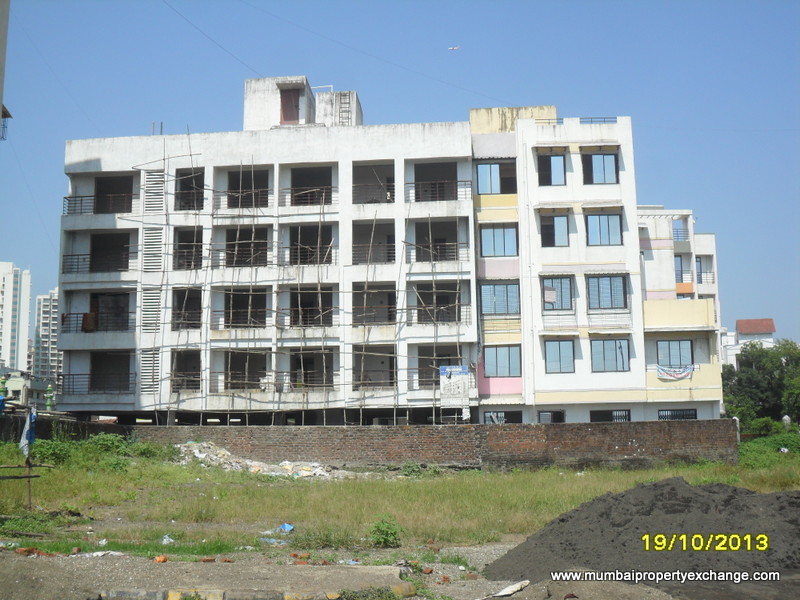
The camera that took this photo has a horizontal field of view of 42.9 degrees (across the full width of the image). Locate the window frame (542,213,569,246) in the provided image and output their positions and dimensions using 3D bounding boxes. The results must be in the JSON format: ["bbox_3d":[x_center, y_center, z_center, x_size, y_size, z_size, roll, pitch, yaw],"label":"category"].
[{"bbox_3d":[7.298,-3.215,47.803,1.281,1.494,0.150,-1,-8,4],"label":"window frame"}]

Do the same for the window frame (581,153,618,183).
[{"bbox_3d":[9.516,-6.170,48.038,1.646,1.465,0.150,-1,-8,4],"label":"window frame"}]

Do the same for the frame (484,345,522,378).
[{"bbox_3d":[4.893,2.896,48.074,1.759,1.538,0.150,-1,-8,4],"label":"frame"}]

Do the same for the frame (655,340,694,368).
[{"bbox_3d":[12.964,2.628,47.823,1.686,1.450,0.150,-1,-8,4],"label":"frame"}]

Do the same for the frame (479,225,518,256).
[{"bbox_3d":[4.802,-2.860,48.884,1.808,1.614,0.150,-1,-8,4],"label":"frame"}]

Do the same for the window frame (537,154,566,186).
[{"bbox_3d":[7.212,-6.112,48.130,1.268,1.521,0.120,-1,-9,3],"label":"window frame"}]

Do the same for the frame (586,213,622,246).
[{"bbox_3d":[9.564,-3.246,47.536,1.670,1.502,0.120,-1,-9,3],"label":"frame"}]

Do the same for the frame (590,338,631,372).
[{"bbox_3d":[9.639,2.560,46.595,1.753,1.496,0.120,-1,-9,3],"label":"frame"}]

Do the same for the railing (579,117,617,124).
[{"bbox_3d":[9.456,-8.526,48.363,1.759,0.335,0.060,-1,-9,3],"label":"railing"}]

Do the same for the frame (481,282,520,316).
[{"bbox_3d":[4.806,0.000,48.484,1.869,1.492,0.150,-1,-8,4],"label":"frame"}]

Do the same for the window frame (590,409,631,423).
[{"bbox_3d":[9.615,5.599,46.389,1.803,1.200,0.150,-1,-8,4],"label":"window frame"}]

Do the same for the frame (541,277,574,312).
[{"bbox_3d":[7.322,-0.260,47.179,1.294,1.548,0.120,-1,-9,3],"label":"frame"}]

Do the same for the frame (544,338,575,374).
[{"bbox_3d":[7.403,2.633,46.979,1.304,1.527,0.150,-1,-8,4],"label":"frame"}]

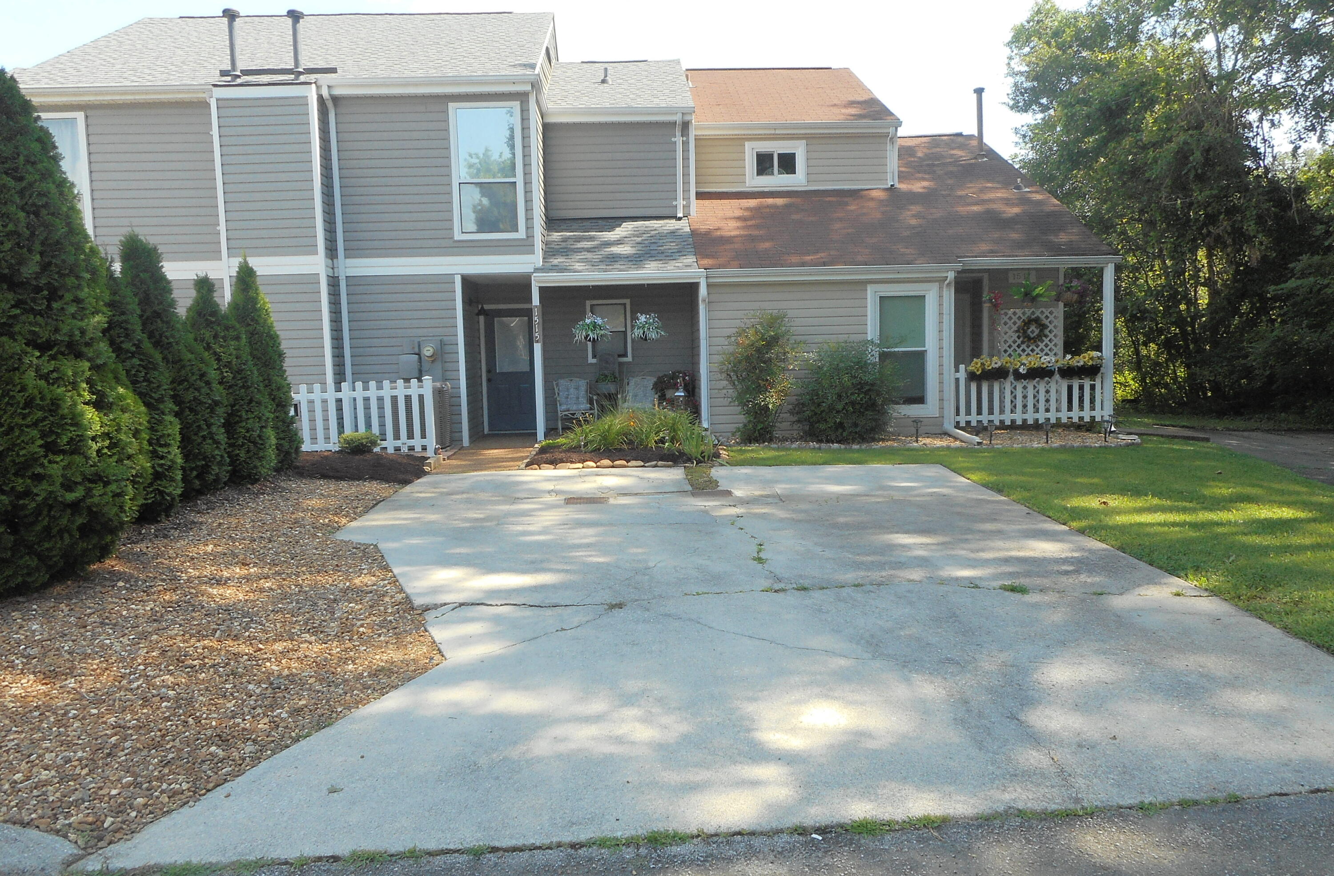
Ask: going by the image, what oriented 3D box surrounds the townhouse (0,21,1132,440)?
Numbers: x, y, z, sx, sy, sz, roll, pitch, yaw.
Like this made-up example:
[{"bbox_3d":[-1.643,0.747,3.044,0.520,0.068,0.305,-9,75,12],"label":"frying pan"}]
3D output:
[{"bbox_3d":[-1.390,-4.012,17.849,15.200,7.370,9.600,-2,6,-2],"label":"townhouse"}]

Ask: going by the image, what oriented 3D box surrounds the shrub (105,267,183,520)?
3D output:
[{"bbox_3d":[-5.159,-0.463,9.073,1.100,2.350,1.100,-2,6,-2],"label":"shrub"}]

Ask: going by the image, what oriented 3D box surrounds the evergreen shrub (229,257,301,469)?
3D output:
[{"bbox_3d":[-5.236,-0.971,12.137,1.100,2.620,1.100,-2,6,-2],"label":"evergreen shrub"}]

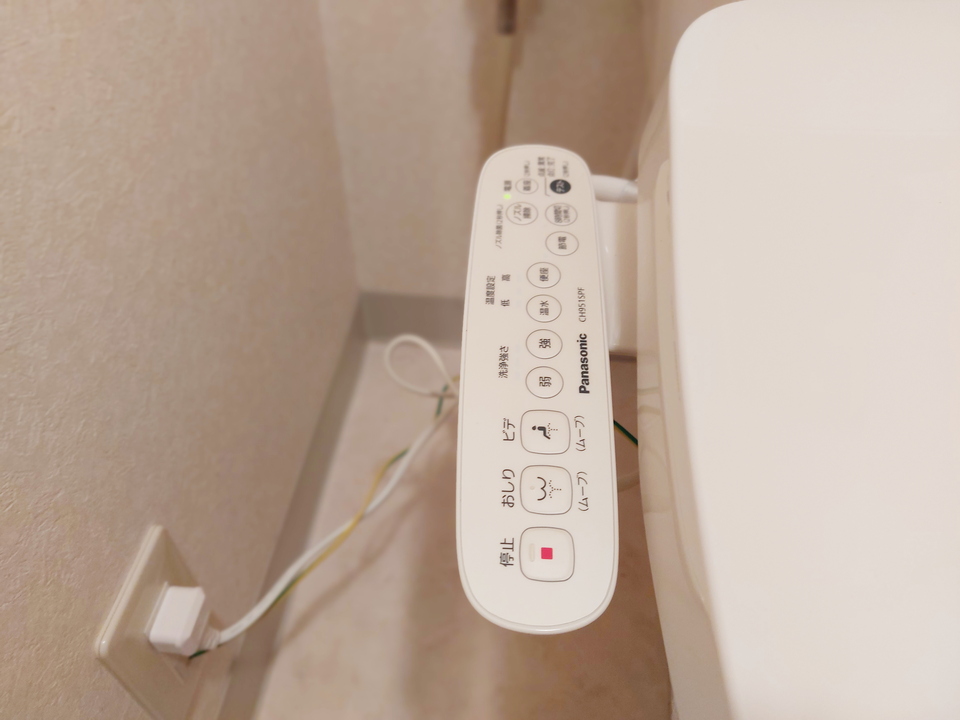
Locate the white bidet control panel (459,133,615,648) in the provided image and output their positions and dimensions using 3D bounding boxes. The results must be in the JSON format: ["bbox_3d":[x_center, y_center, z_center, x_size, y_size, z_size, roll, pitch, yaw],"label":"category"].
[{"bbox_3d":[0.028,-0.007,0.347,0.072,0.026,0.285,1,57,2],"label":"white bidet control panel"}]

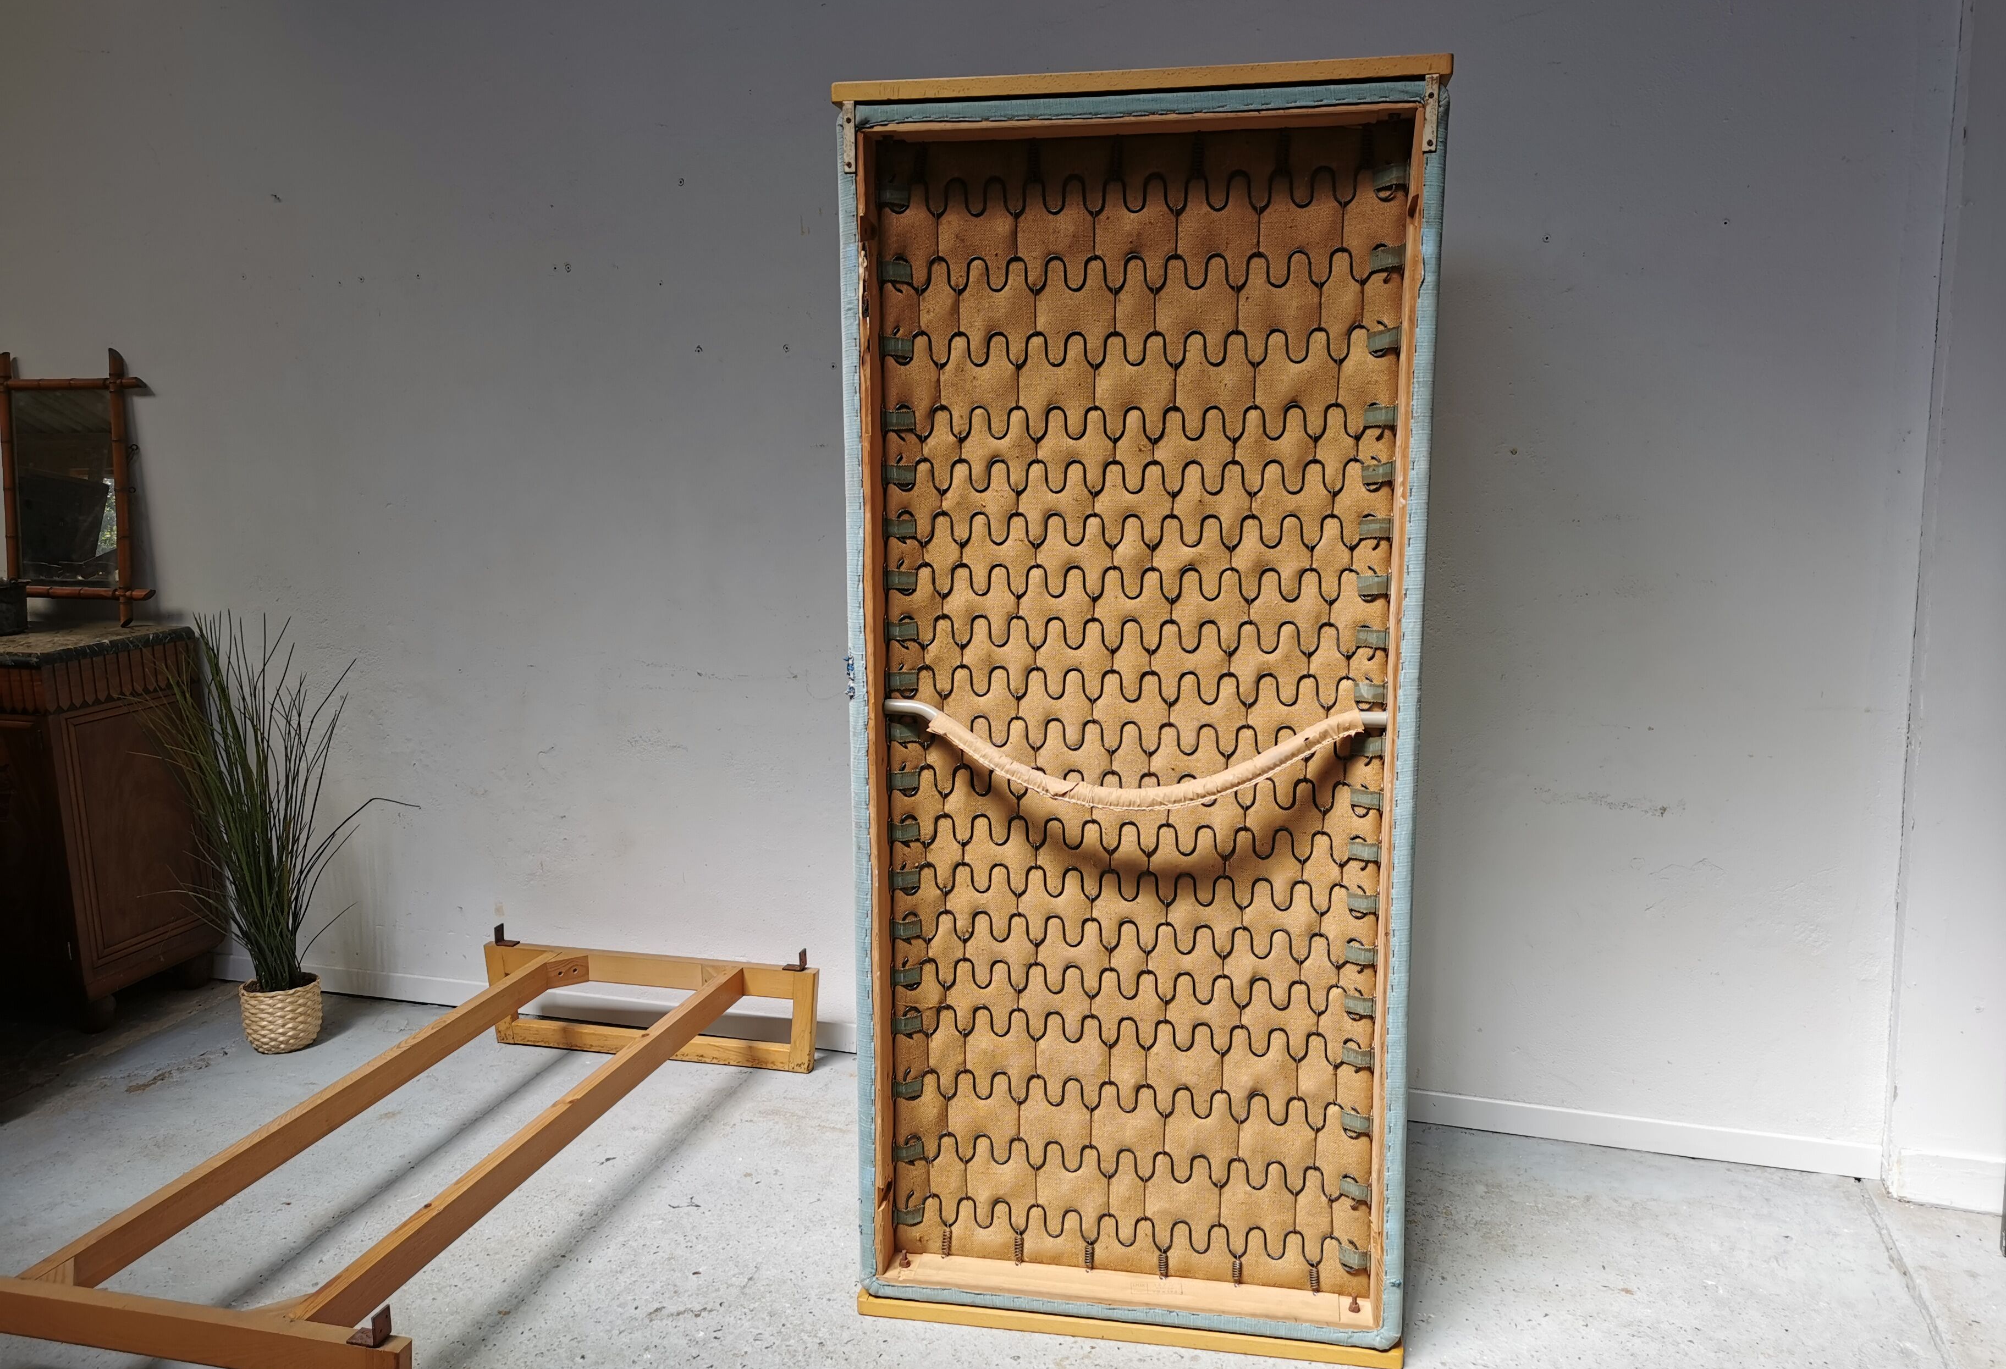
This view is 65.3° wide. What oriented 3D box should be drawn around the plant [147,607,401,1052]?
[{"bbox_3d":[-1.703,0.357,3.637,0.510,1.000,0.470,3,9,18],"label":"plant"}]

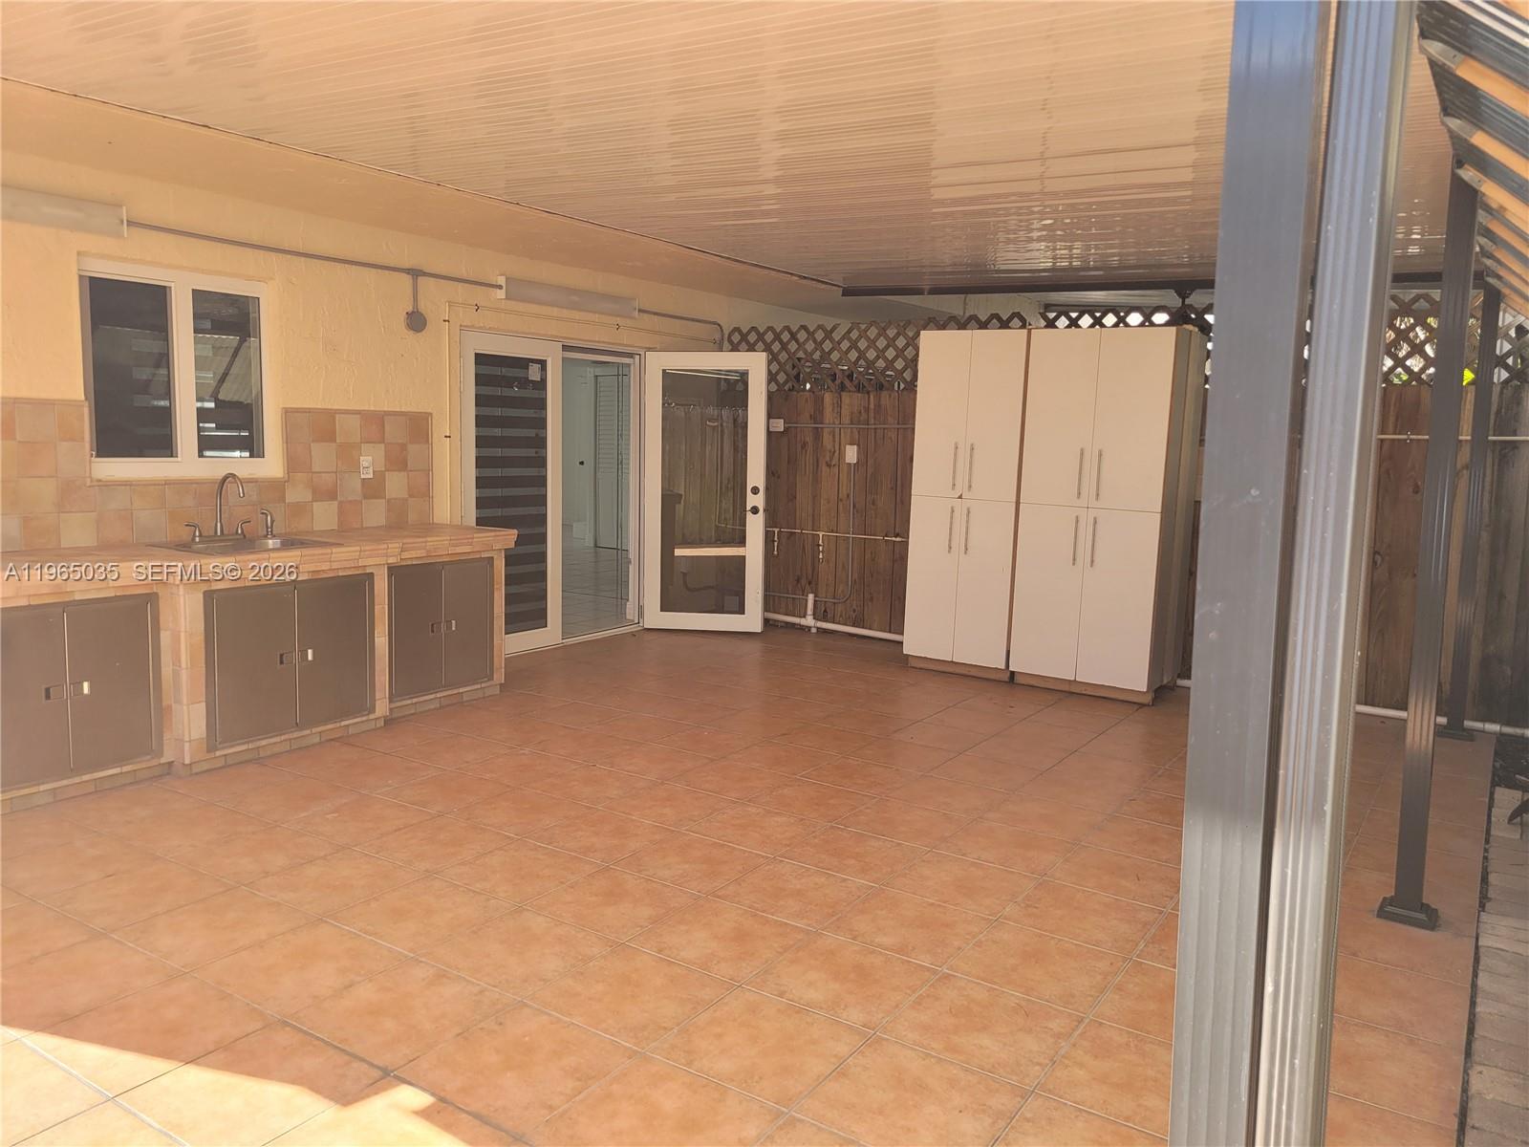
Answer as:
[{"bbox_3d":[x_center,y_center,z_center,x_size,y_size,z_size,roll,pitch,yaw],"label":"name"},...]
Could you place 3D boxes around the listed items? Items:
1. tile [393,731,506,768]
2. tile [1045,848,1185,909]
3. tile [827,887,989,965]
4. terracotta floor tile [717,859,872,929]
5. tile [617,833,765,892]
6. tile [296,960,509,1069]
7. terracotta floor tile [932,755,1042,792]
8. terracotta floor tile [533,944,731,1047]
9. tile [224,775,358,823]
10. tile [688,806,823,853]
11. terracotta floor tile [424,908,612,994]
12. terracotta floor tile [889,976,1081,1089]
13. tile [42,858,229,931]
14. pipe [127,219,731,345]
[{"bbox_3d":[-1.444,0.817,5.334,0.419,0.012,0.419,7,9,32],"label":"tile"},{"bbox_3d":[1.293,1.093,4.164,0.425,0.012,0.425,7,9,32],"label":"tile"},{"bbox_3d":[0.473,1.151,3.736,0.428,0.012,0.428,7,9,32],"label":"tile"},{"bbox_3d":[0.107,1.108,3.971,0.428,0.012,0.428,7,9,32],"label":"terracotta floor tile"},{"bbox_3d":[-0.265,1.069,4.239,0.434,0.012,0.434,7,9,33],"label":"tile"},{"bbox_3d":[-0.957,1.168,3.059,0.425,0.012,0.425,7,9,32],"label":"tile"},{"bbox_3d":[1.026,0.911,5.259,0.419,0.012,0.419,7,9,32],"label":"terracotta floor tile"},{"bbox_3d":[-0.363,1.171,3.188,0.425,0.012,0.425,7,9,32],"label":"terracotta floor tile"},{"bbox_3d":[-1.962,0.932,4.781,0.428,0.012,0.428,7,9,32],"label":"tile"},{"bbox_3d":[-0.023,1.004,4.495,0.425,0.012,0.425,7,9,32],"label":"tile"},{"bbox_3d":[-0.736,1.147,3.478,0.428,0.012,0.428,7,9,32],"label":"terracotta floor tile"},{"bbox_3d":[0.605,1.244,3.156,0.434,0.012,0.434,7,9,33],"label":"terracotta floor tile"},{"bbox_3d":[-2.087,1.066,3.832,0.434,0.012,0.434,7,9,33],"label":"tile"},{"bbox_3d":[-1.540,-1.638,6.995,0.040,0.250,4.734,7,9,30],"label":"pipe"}]

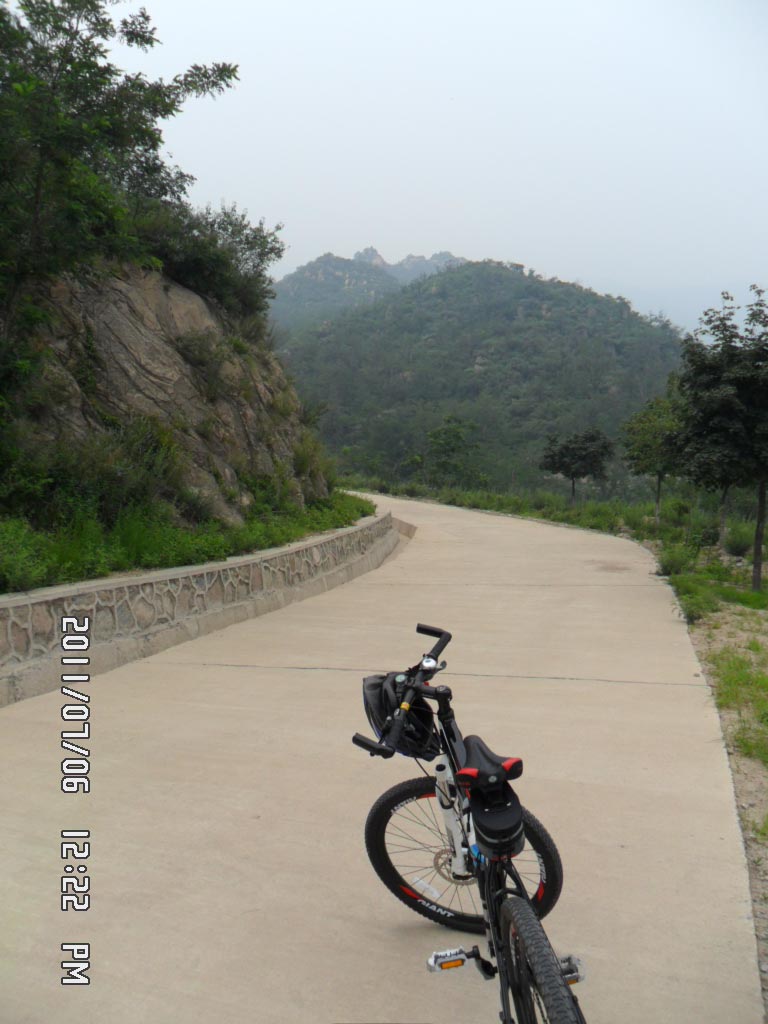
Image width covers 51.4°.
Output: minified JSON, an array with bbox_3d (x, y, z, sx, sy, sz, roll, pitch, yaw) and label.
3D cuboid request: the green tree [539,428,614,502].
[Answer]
[{"bbox_3d":[8.195,-1.894,34.000,3.200,3.320,3.000,1,3,0],"label":"green tree"}]

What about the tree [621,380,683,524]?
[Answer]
[{"bbox_3d":[7.847,-1.627,23.000,2.100,4.030,2.100,1,3,0],"label":"tree"}]

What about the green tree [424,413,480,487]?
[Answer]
[{"bbox_3d":[3.859,-3.254,46.000,3.400,4.720,3.200,1,3,0],"label":"green tree"}]

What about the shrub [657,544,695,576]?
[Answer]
[{"bbox_3d":[4.416,0.735,12.100,0.580,0.480,0.560,1,3,0],"label":"shrub"}]

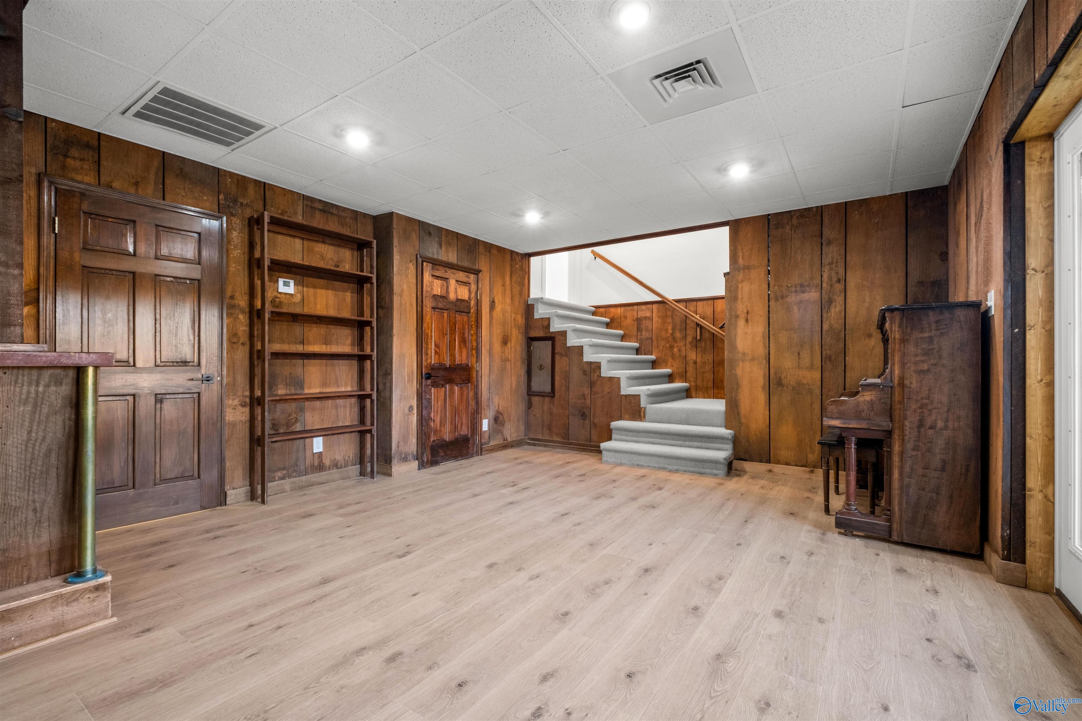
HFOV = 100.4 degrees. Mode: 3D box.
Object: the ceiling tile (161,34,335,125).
[{"bbox_3d":[-1.484,-1.405,2.303,0.603,0.020,0.603,1,1,35],"label":"ceiling tile"}]

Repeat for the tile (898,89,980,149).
[{"bbox_3d":[2.310,-1.408,2.654,0.337,0.020,0.605,0,0,35],"label":"tile"}]

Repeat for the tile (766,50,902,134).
[{"bbox_3d":[1.563,-1.394,2.408,0.600,0.020,0.600,1,1,35],"label":"tile"}]

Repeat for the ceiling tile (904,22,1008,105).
[{"bbox_3d":[1.935,-1.389,2.147,0.320,0.020,0.600,1,1,35],"label":"ceiling tile"}]

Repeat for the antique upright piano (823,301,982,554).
[{"bbox_3d":[2.453,0.375,3.171,0.710,1.382,1.430,0,0,35],"label":"antique upright piano"}]

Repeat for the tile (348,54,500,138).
[{"bbox_3d":[-0.635,-1.403,2.453,0.603,0.020,0.603,1,1,35],"label":"tile"}]

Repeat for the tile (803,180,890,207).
[{"bbox_3d":[2.589,-1.412,3.825,0.600,0.020,0.370,1,1,35],"label":"tile"}]

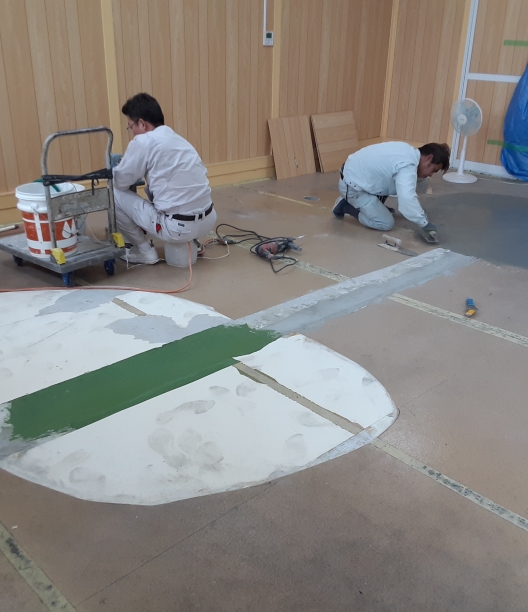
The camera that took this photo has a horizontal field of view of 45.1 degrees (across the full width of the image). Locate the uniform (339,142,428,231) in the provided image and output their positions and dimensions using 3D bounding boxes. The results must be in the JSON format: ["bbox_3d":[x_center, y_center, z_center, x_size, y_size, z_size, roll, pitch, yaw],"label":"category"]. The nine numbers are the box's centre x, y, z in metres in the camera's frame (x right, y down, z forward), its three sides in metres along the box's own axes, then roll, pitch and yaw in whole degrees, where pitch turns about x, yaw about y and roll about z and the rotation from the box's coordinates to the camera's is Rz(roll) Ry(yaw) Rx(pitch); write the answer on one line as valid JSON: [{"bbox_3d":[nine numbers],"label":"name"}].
[{"bbox_3d":[0.930,-0.933,4.930,0.760,0.580,0.600,11,25,20],"label":"uniform"}]

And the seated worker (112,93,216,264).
[{"bbox_3d":[-0.616,-0.768,3.906,0.680,1.000,0.580,19,29,35],"label":"seated worker"}]

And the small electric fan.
[{"bbox_3d":[2.068,-1.701,6.535,0.370,0.790,0.380,-14,28,-32],"label":"small electric fan"}]

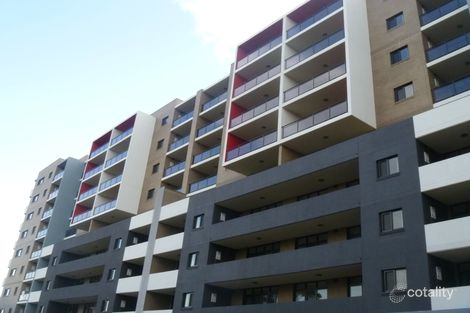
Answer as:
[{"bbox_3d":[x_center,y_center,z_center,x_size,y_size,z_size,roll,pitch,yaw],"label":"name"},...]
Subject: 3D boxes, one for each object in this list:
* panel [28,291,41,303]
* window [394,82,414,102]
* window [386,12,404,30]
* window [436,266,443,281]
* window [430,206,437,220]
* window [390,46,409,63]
[{"bbox_3d":[-24.330,17.206,55.803,0.200,1.170,3.550,25,-32,-35],"label":"panel"},{"bbox_3d":[10.705,-4.006,28.849,0.150,1.060,1.280,25,-32,-35],"label":"window"},{"bbox_3d":[10.728,-9.005,30.446,0.120,0.954,1.248,27,-33,-35],"label":"window"},{"bbox_3d":[9.509,5.472,21.384,0.530,0.620,0.120,25,-32,-35],"label":"window"},{"bbox_3d":[9.841,2.797,22.772,0.530,0.620,0.120,25,-32,-35],"label":"window"},{"bbox_3d":[10.914,-6.651,30.184,0.150,1.000,1.270,25,-32,-35],"label":"window"}]

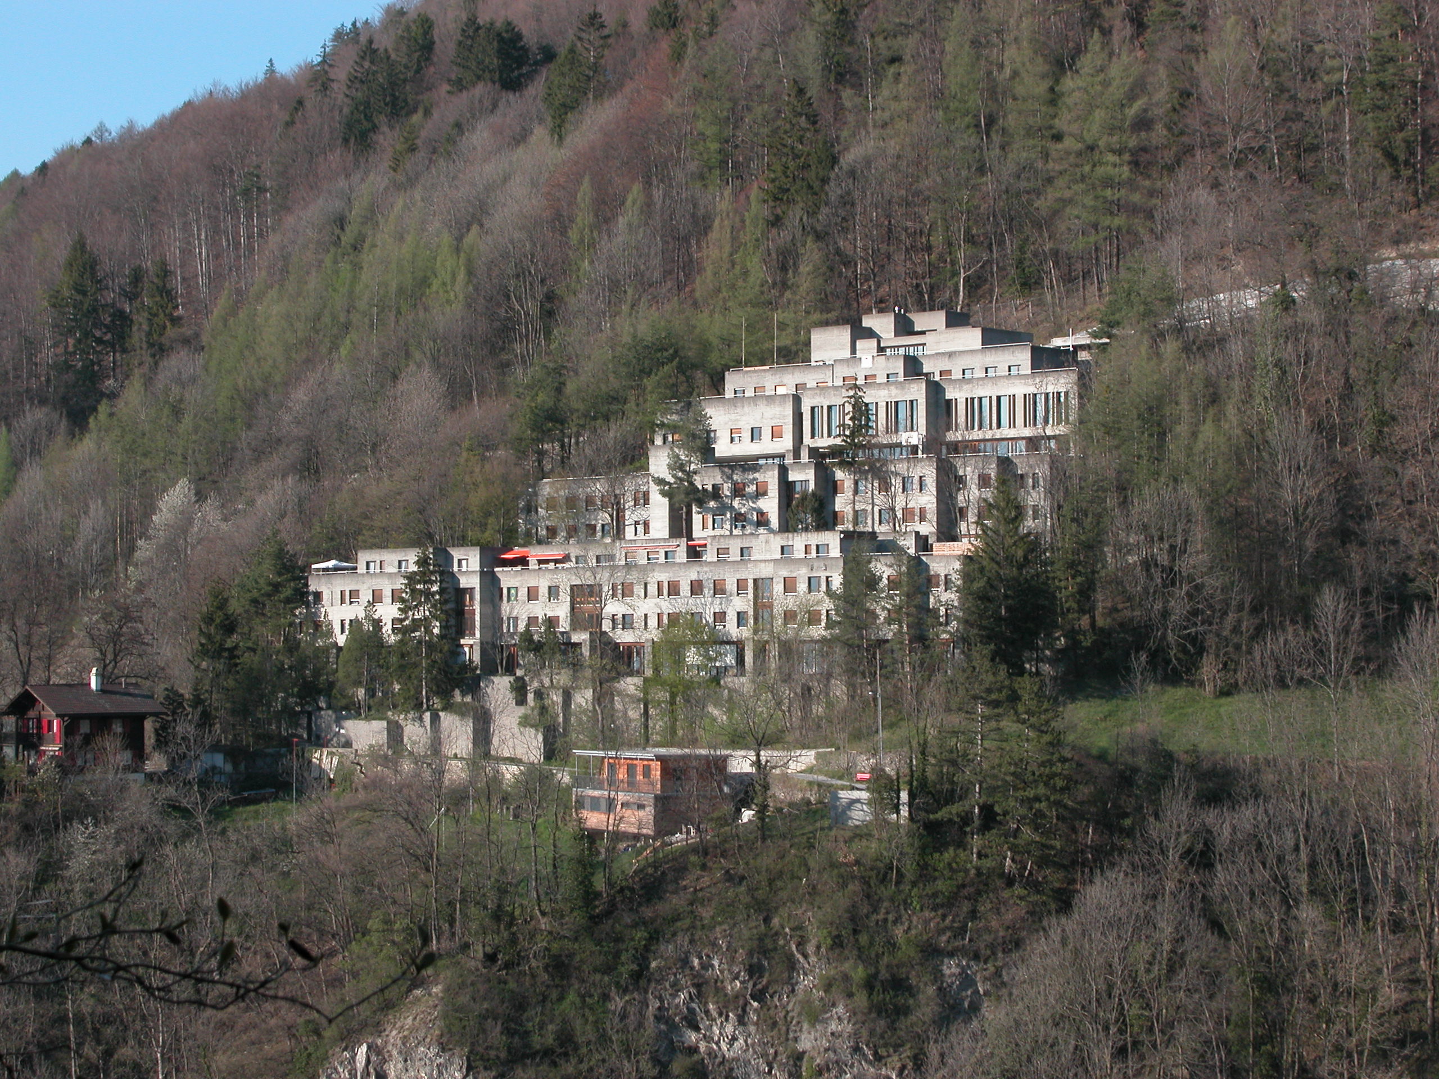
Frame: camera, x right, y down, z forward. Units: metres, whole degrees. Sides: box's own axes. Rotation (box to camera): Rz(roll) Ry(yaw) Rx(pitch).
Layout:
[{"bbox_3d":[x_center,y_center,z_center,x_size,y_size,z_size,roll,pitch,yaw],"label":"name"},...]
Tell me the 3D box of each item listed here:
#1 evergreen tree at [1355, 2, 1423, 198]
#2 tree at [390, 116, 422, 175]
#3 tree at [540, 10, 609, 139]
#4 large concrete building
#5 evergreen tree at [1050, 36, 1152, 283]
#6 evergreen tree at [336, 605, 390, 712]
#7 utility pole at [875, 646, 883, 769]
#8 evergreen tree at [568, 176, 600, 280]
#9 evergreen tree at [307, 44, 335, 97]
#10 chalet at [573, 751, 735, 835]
[{"bbox_3d":[69.720,-45.490,368.000,7.260,20.840,7.260,0,-2,0],"label":"evergreen tree"},{"bbox_3d":[-48.464,-60.949,545.000,4.855,9.107,4.855,0,-2,0],"label":"tree"},{"bbox_3d":[-21.342,-68.493,520.000,10.092,19.216,10.092,0,-2,0],"label":"tree"},{"bbox_3d":[1.150,-3.580,338.670,80.000,36.700,38.000,-2,-3,41],"label":"large concrete building"},{"bbox_3d":[39.425,-39.193,365.000,10.451,25.804,10.451,0,-2,0],"label":"evergreen tree"},{"bbox_3d":[-32.830,10.805,325.000,4.963,10.026,4.963,0,-2,0],"label":"evergreen tree"},{"bbox_3d":[12.289,13.088,272.000,0.300,9.800,0.300,-3,-2,0],"label":"utility pole"},{"bbox_3d":[-17.020,-38.810,442.000,4.080,13.360,4.080,0,-2,0],"label":"evergreen tree"},{"bbox_3d":[-68.140,-79.590,605.000,4.810,10.780,4.810,0,-2,0],"label":"evergreen tree"},{"bbox_3d":[-5.376,20.105,279.100,6.800,6.600,12.500,1,-3,-32],"label":"chalet"}]

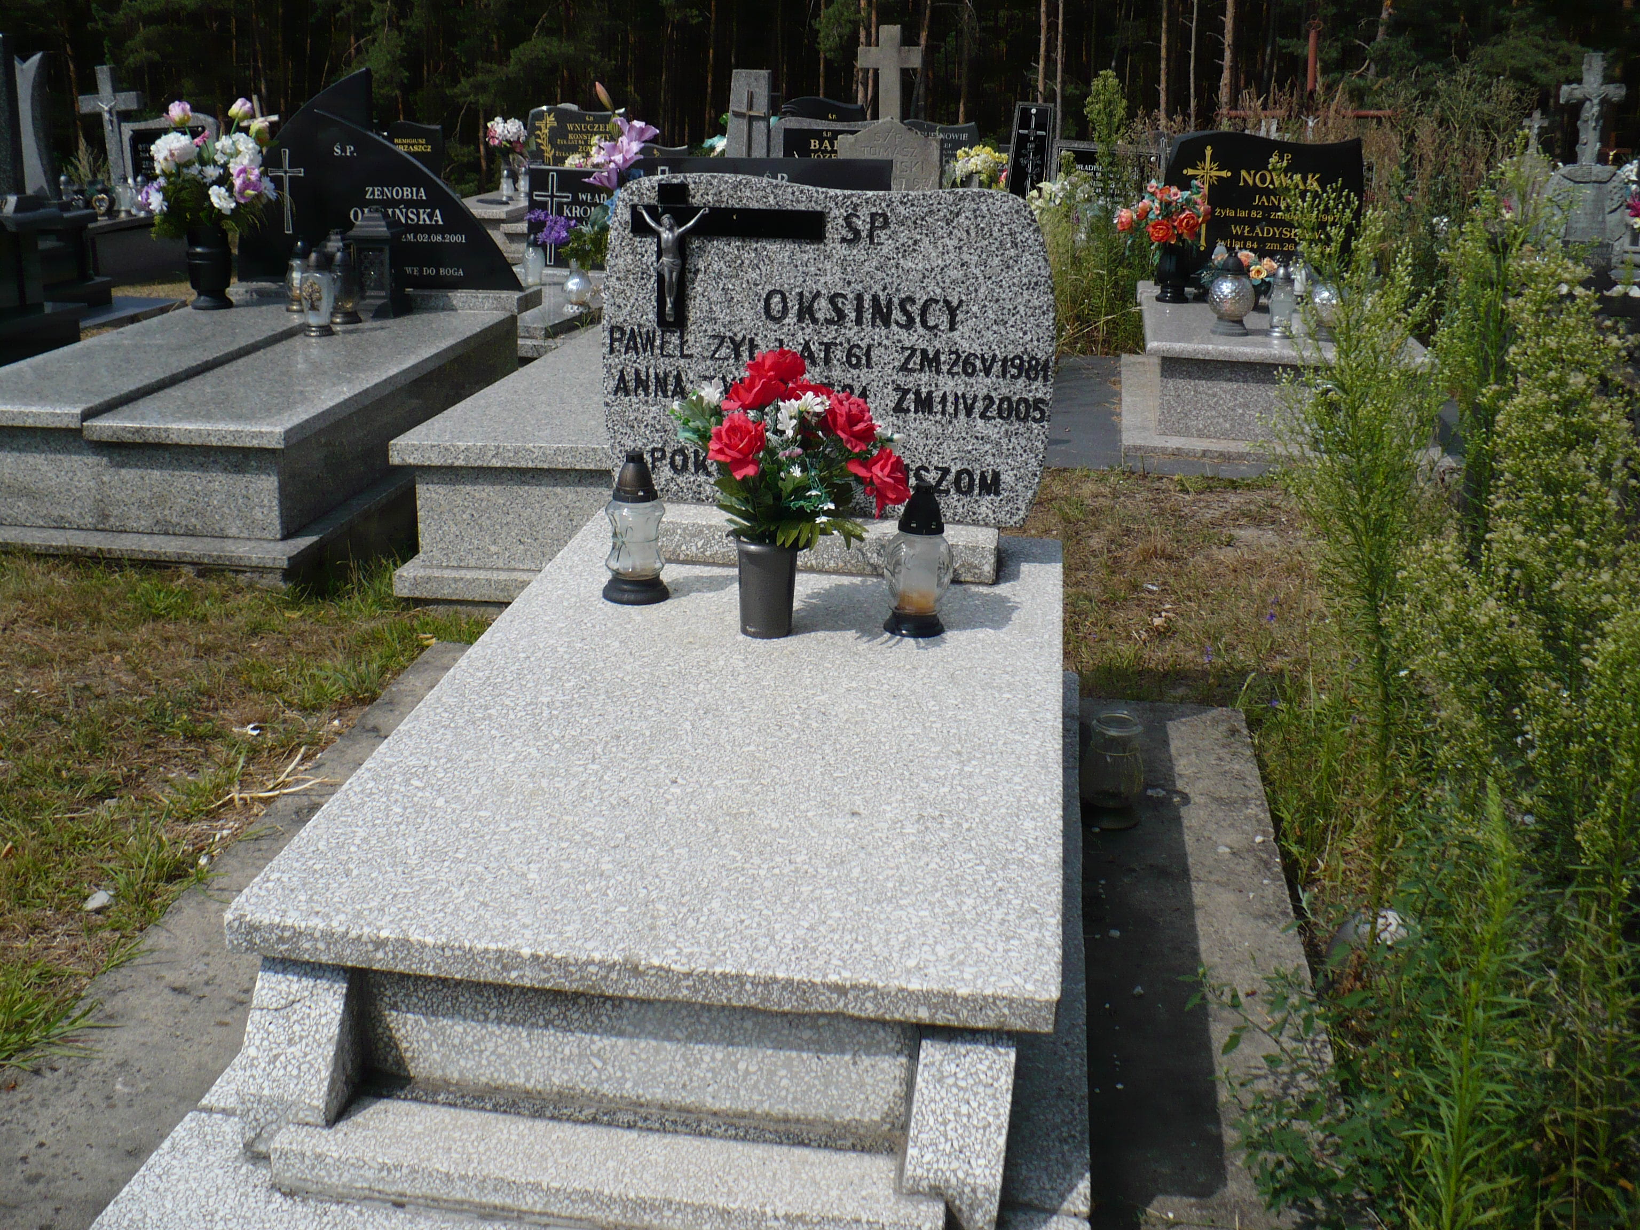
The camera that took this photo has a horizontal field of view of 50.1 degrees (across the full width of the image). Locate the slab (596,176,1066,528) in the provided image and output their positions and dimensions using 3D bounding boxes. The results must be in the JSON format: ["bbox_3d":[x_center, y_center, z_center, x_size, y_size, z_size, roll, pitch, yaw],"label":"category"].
[{"bbox_3d":[0.013,-0.535,3.518,0.900,0.680,0.090,3,18,7],"label":"slab"}]

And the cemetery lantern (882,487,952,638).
[{"bbox_3d":[0.179,-0.107,3.131,0.123,0.268,0.123,3,18,7],"label":"cemetery lantern"}]

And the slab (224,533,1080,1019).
[{"bbox_3d":[-0.096,0.118,2.829,0.967,0.046,1.799,4,19,6],"label":"slab"}]

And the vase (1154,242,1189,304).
[{"bbox_3d":[1.361,-1.323,6.730,0.133,0.215,0.133,4,19,7],"label":"vase"}]

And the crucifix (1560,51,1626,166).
[{"bbox_3d":[4.635,-3.027,10.500,0.360,0.660,0.120,3,18,8],"label":"crucifix"}]

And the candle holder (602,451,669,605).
[{"bbox_3d":[-0.345,-0.167,3.268,0.124,0.273,0.124,3,18,7],"label":"candle holder"}]

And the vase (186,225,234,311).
[{"bbox_3d":[-2.177,-1.240,6.250,0.165,0.300,0.165,4,18,10],"label":"vase"}]

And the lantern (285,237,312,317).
[{"bbox_3d":[-1.833,-1.204,6.178,0.100,0.253,0.100,4,19,7],"label":"lantern"}]

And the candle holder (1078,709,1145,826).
[{"bbox_3d":[0.547,0.286,3.245,0.118,0.192,0.118,3,18,7],"label":"candle holder"}]

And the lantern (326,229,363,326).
[{"bbox_3d":[-1.681,-1.190,6.200,0.128,0.310,0.128,4,18,10],"label":"lantern"}]

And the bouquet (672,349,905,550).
[{"bbox_3d":[-0.045,-0.270,2.900,0.388,0.332,0.316,4,19,6],"label":"bouquet"}]

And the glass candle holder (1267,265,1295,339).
[{"bbox_3d":[1.607,-1.089,6.061,0.096,0.230,0.096,4,19,7],"label":"glass candle holder"}]

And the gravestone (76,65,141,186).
[{"bbox_3d":[-3.833,-2.609,9.460,0.332,0.676,0.071,1,18,8],"label":"gravestone"}]

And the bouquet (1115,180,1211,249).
[{"bbox_3d":[1.314,-1.530,6.720,0.360,0.270,0.310,3,18,9],"label":"bouquet"}]

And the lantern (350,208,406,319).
[{"bbox_3d":[-1.552,-1.245,6.168,0.168,0.357,0.168,4,19,7],"label":"lantern"}]

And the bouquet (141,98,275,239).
[{"bbox_3d":[-2.136,-1.559,6.120,0.430,0.460,0.360,4,18,10],"label":"bouquet"}]

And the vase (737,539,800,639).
[{"bbox_3d":[-0.088,-0.045,2.984,0.104,0.160,0.104,2,19,-1],"label":"vase"}]

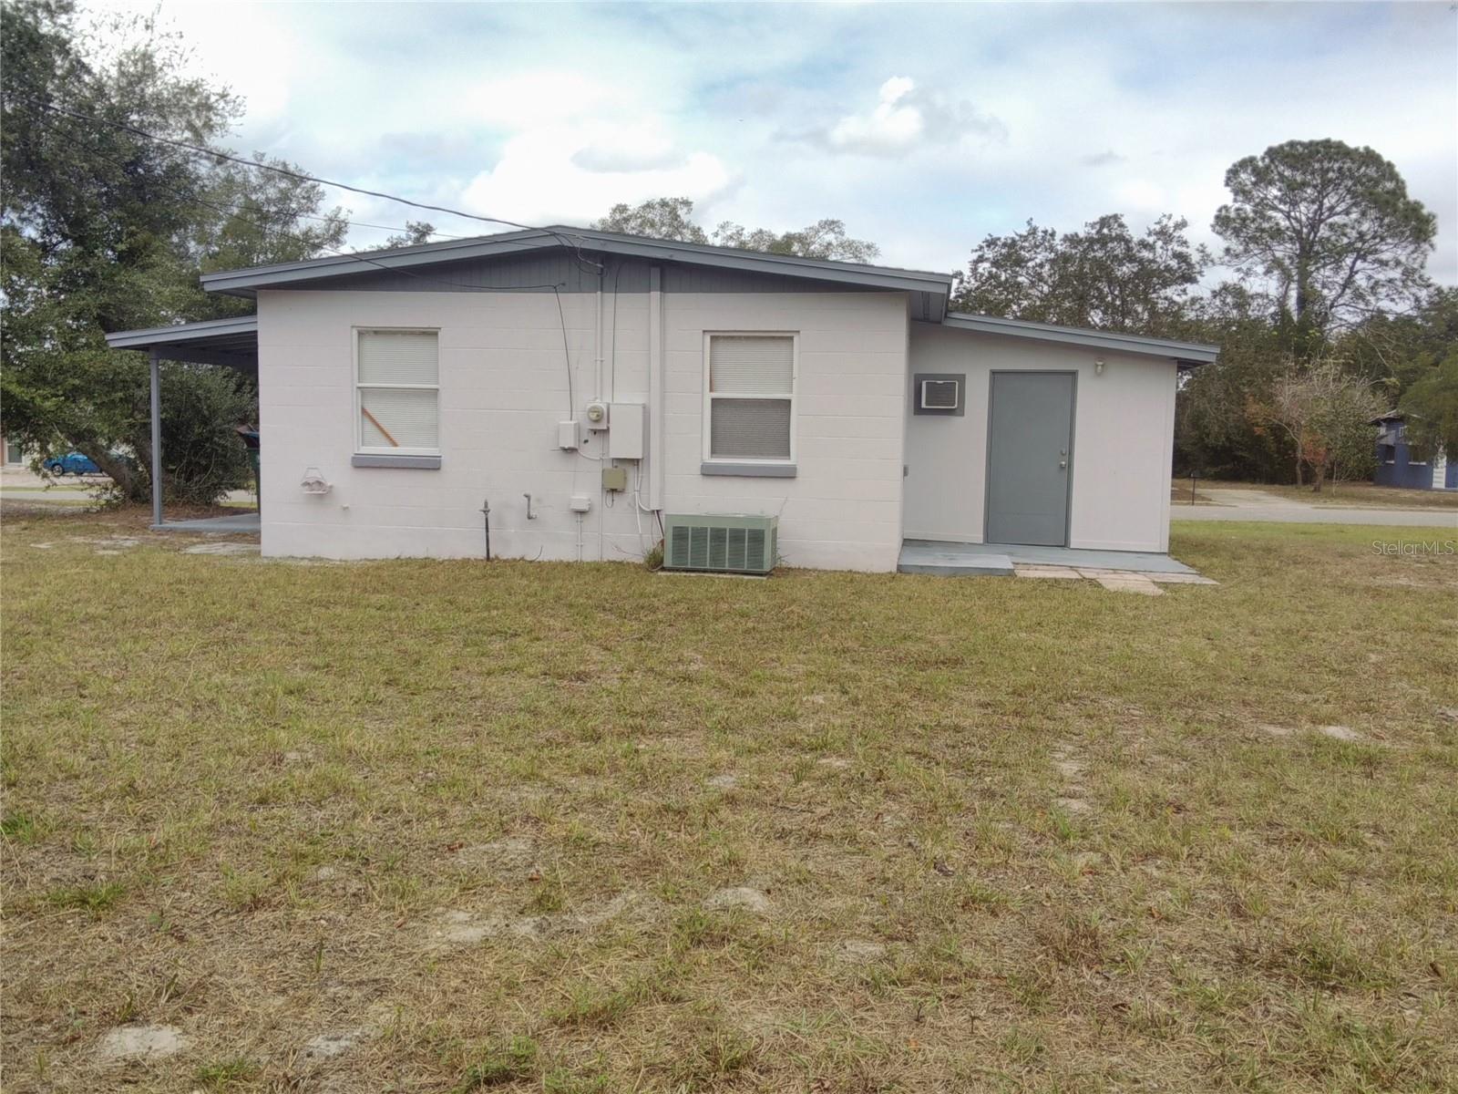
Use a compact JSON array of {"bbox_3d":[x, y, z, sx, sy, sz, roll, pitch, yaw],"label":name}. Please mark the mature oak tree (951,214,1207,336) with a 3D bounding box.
[{"bbox_3d":[14.689,-8.049,48.627,10.800,11.500,10.500,2,5,9],"label":"mature oak tree"}]

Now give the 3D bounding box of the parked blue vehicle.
[{"bbox_3d":[-35.078,-4.481,64.000,4.500,1.450,1.800,0,5,-16],"label":"parked blue vehicle"}]

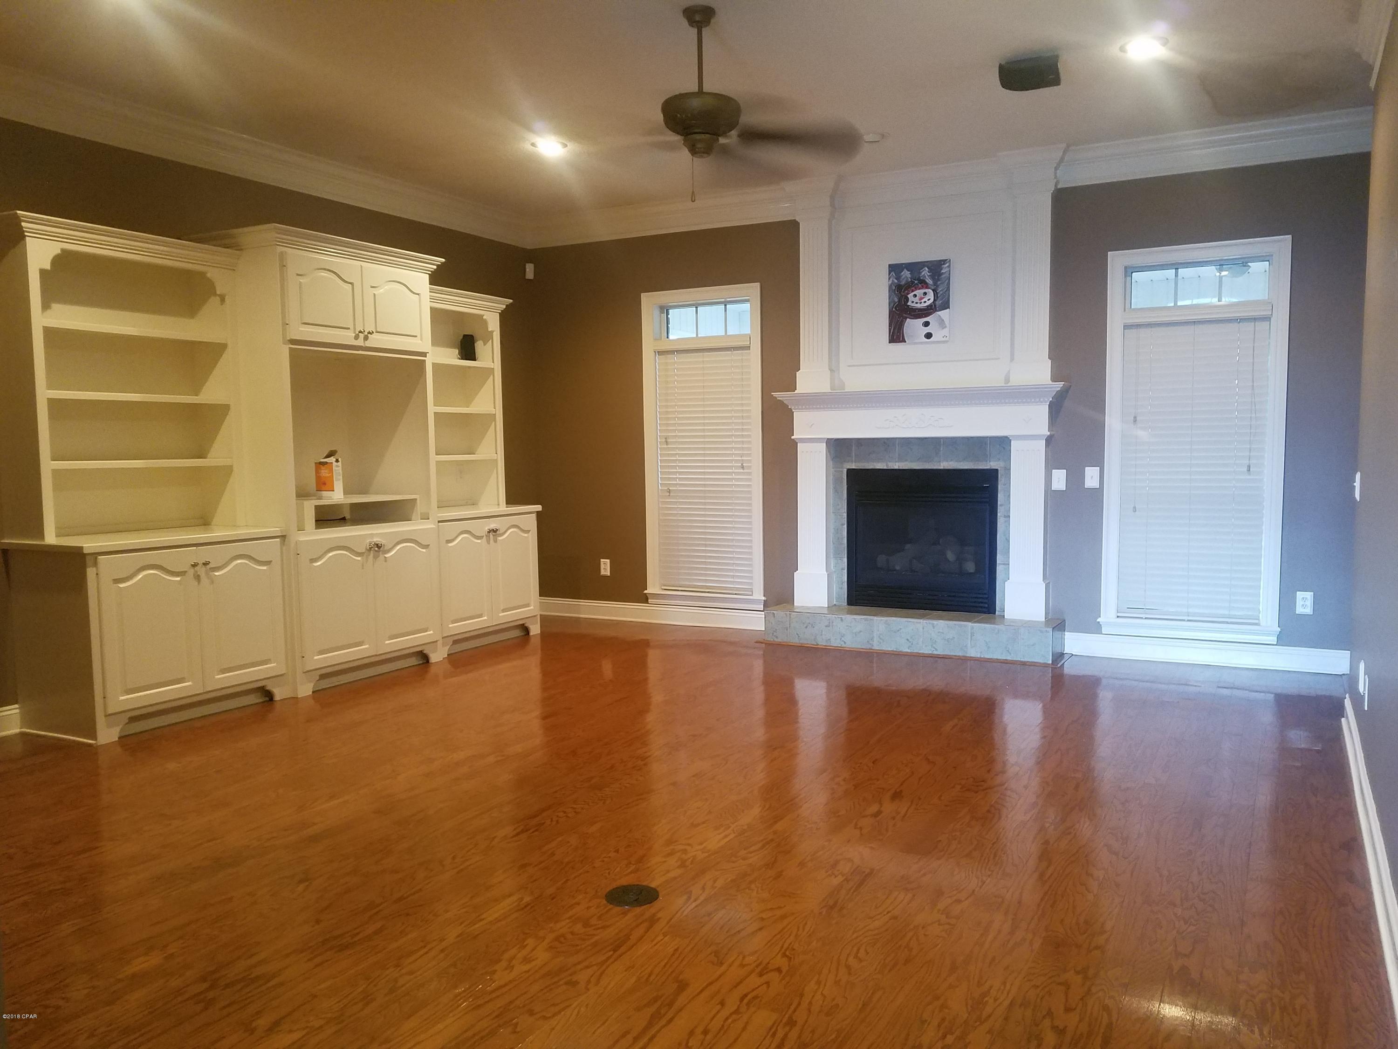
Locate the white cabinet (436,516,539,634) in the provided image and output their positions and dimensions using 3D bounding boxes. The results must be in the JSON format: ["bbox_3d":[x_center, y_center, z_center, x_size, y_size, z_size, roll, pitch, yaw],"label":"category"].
[{"bbox_3d":[-1.634,0.369,7.114,0.607,0.871,0.970,2,5,30],"label":"white cabinet"}]

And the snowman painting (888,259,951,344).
[{"bbox_3d":[1.435,-1.440,6.825,0.405,0.517,0.022,2,5,26],"label":"snowman painting"}]

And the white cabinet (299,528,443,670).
[{"bbox_3d":[-2.130,0.401,6.218,0.620,0.733,1.049,2,5,30],"label":"white cabinet"}]

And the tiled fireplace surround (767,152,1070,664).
[{"bbox_3d":[1.361,-0.710,6.760,1.903,3.038,0.378,2,5,29],"label":"tiled fireplace surround"}]

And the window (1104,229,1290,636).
[{"bbox_3d":[2.880,-0.473,6.148,0.990,2.283,0.121,2,5,29],"label":"window"}]

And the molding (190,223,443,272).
[{"bbox_3d":[-2.191,-1.549,6.099,0.729,0.090,1.260,2,5,29],"label":"molding"}]

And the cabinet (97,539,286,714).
[{"bbox_3d":[-2.716,0.485,5.379,0.506,0.776,1.026,2,5,29],"label":"cabinet"}]

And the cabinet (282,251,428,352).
[{"bbox_3d":[-2.158,-1.240,6.073,0.634,0.478,1.063,2,5,30],"label":"cabinet"}]

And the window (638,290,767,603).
[{"bbox_3d":[0.021,-0.554,7.707,1.012,2.315,0.121,2,5,29],"label":"window"}]

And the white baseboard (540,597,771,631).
[{"bbox_3d":[-0.382,0.669,7.923,1.951,0.129,0.022,2,5,26],"label":"white baseboard"}]

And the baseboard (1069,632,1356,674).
[{"bbox_3d":[2.963,0.758,6.210,1.520,0.146,0.034,2,5,29],"label":"baseboard"}]

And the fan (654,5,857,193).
[{"bbox_3d":[0.004,-1.752,4.166,1.290,0.581,1.290,2,5,29],"label":"fan"}]

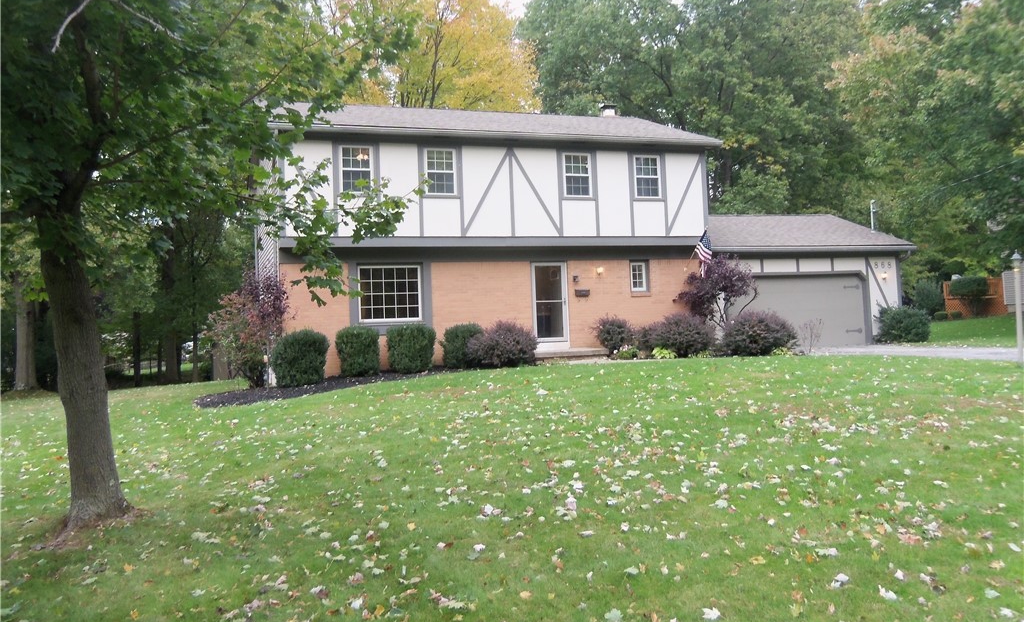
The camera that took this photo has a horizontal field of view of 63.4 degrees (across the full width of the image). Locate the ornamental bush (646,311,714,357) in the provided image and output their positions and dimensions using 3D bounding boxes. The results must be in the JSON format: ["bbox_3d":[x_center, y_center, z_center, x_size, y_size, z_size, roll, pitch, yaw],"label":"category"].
[{"bbox_3d":[4.299,0.596,21.007,1.590,1.167,1.475,-2,-1,-20],"label":"ornamental bush"}]

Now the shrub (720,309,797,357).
[{"bbox_3d":[6.149,0.561,20.663,1.762,1.197,1.635,-2,-1,-20],"label":"shrub"}]

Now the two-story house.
[{"bbox_3d":[2.391,-2.329,25.253,19.195,7.487,8.844,-2,-1,-20],"label":"two-story house"}]

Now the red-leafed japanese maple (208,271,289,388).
[{"bbox_3d":[-5.640,0.396,17.729,1.582,2.483,1.468,-2,-1,-20],"label":"red-leafed japanese maple"}]

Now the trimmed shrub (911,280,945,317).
[{"bbox_3d":[21.003,-0.632,41.869,1.490,1.921,1.459,-2,-1,-20],"label":"trimmed shrub"}]

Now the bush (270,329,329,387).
[{"bbox_3d":[-4.579,1.028,17.932,1.219,1.256,1.219,-2,-1,-20],"label":"bush"}]

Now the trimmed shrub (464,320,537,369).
[{"bbox_3d":[-0.239,0.741,18.874,1.546,1.094,1.434,-2,-1,0],"label":"trimmed shrub"}]

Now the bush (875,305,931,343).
[{"bbox_3d":[11.763,0.407,24.951,1.480,1.145,1.449,-2,-1,-20],"label":"bush"}]

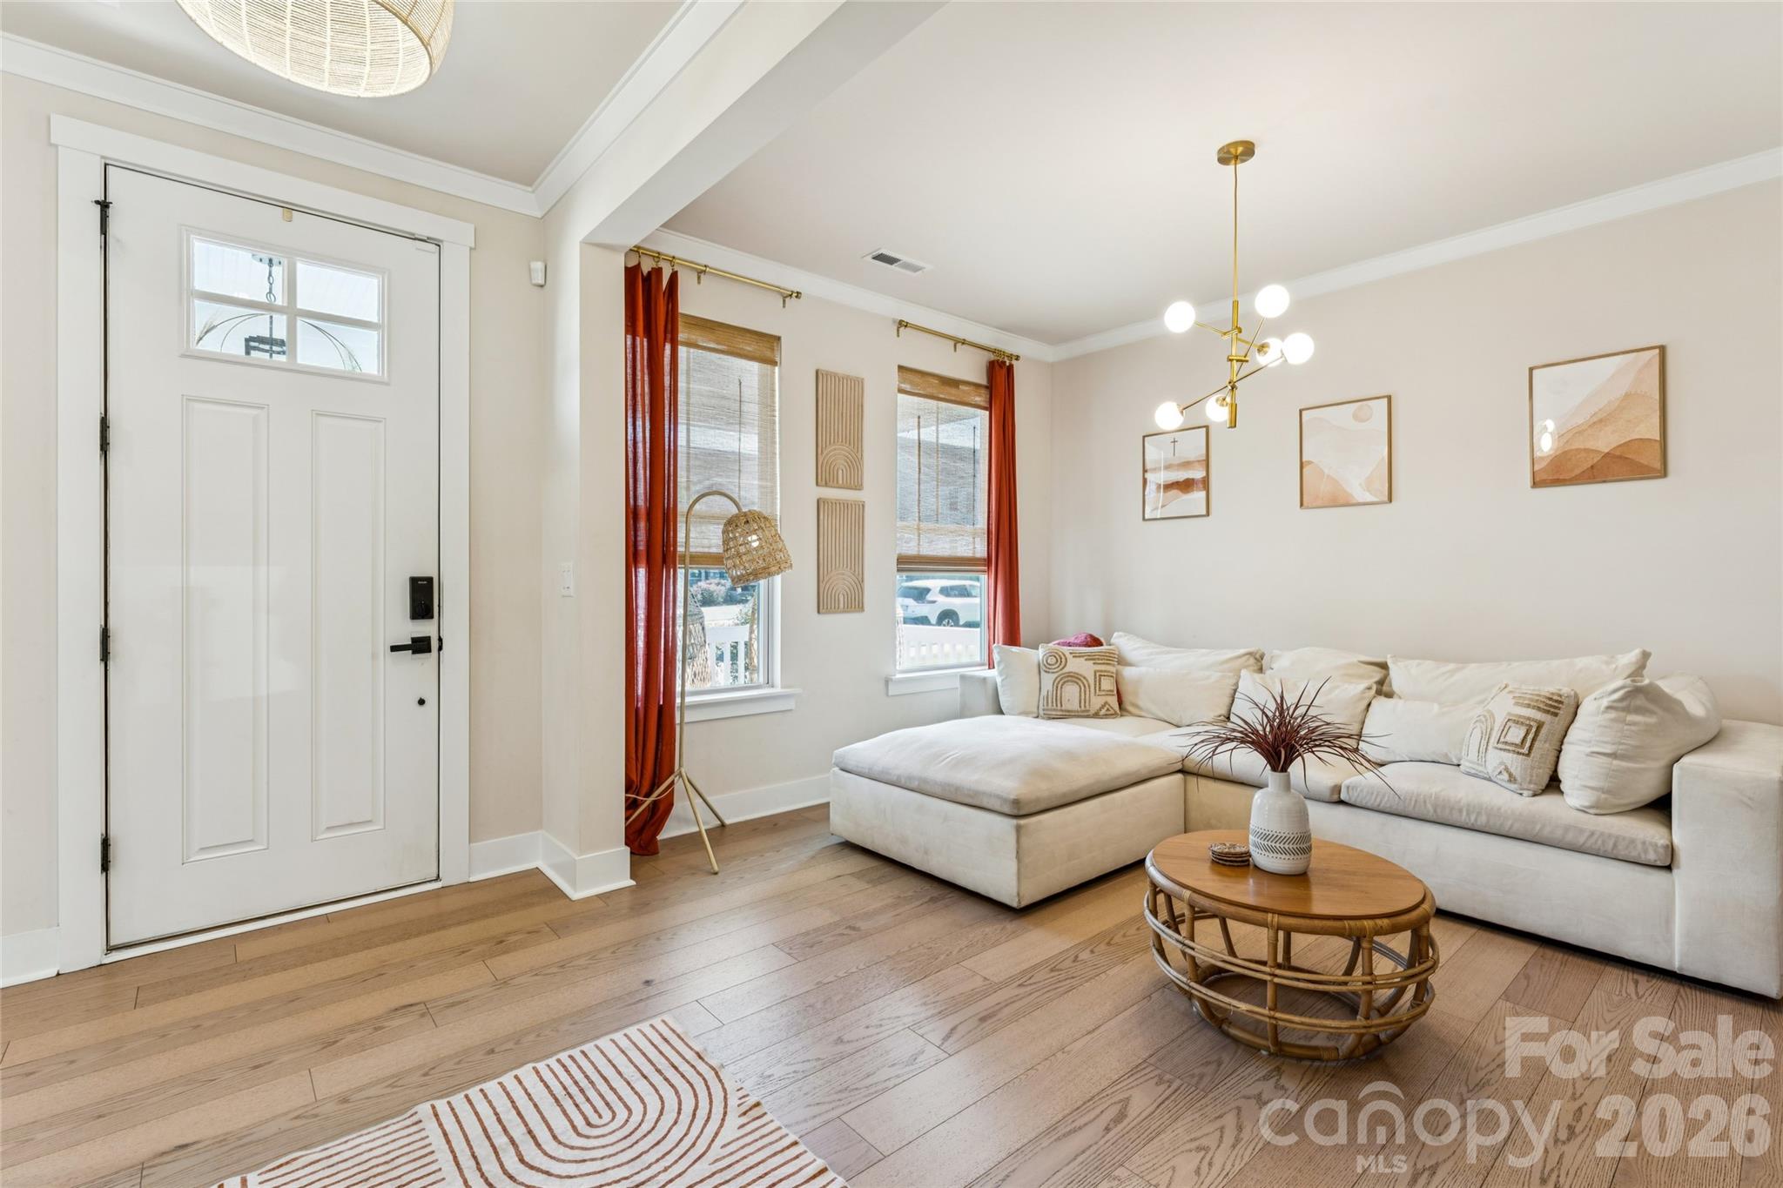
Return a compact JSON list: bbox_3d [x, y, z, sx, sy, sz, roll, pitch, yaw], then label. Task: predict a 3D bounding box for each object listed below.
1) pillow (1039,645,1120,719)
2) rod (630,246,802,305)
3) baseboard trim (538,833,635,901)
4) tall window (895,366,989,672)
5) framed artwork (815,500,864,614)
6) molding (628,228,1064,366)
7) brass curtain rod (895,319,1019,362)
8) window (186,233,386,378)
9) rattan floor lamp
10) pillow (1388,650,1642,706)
[{"bbox_3d":[1.115,0.525,4.700,0.470,0.460,0.150,0,-21,5],"label":"pillow"},{"bbox_3d":[-0.874,-1.510,3.743,1.050,0.070,0.090,0,1,-41],"label":"rod"},{"bbox_3d":[-1.212,1.045,3.149,0.237,0.150,0.416,0,1,-40],"label":"baseboard trim"},{"bbox_3d":[0.325,-0.414,4.838,0.860,1.775,0.110,0,1,-40],"label":"tall window"},{"bbox_3d":[-0.268,-0.201,4.253,0.314,0.601,0.018,0,1,-40],"label":"framed artwork"},{"bbox_3d":[-0.056,-1.607,4.366,3.148,0.080,0.080,0,1,-40],"label":"molding"},{"bbox_3d":[0.417,-1.521,4.867,1.070,0.070,0.090,0,1,-41],"label":"brass curtain rod"},{"bbox_3d":[-2.069,-0.974,2.737,0.550,0.390,0.050,0,1,-41],"label":"window"},{"bbox_3d":[-0.863,0.330,3.556,0.860,1.630,0.620,0,1,-8],"label":"rattan floor lamp"},{"bbox_3d":[2.642,0.496,3.423,0.200,0.500,0.870,20,-12,-40],"label":"pillow"}]

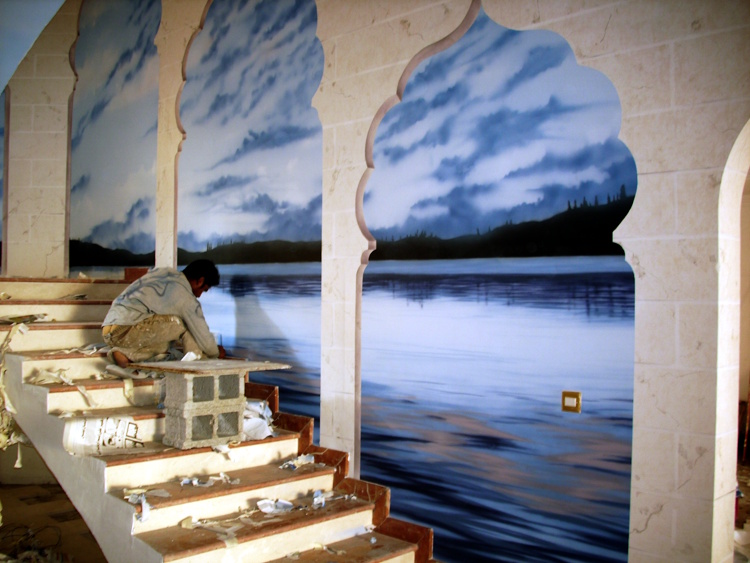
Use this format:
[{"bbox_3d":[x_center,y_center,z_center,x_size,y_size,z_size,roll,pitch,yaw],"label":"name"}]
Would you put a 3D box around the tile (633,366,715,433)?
[{"bbox_3d":[1.054,0.415,2.365,0.281,0.232,0.020,-2,-3,40],"label":"tile"}]

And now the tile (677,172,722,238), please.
[{"bbox_3d":[1.123,-0.268,2.332,0.140,0.229,0.020,-2,-3,40],"label":"tile"}]

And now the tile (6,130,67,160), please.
[{"bbox_3d":[-3.020,-1.214,6.041,0.521,0.248,0.022,0,0,-2],"label":"tile"}]

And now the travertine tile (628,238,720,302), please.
[{"bbox_3d":[1.157,-0.044,2.622,0.337,0.250,0.022,0,0,38],"label":"travertine tile"}]

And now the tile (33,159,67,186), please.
[{"bbox_3d":[-2.921,-0.972,6.044,0.305,0.247,0.022,0,0,-2],"label":"tile"}]

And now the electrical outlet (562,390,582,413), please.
[{"bbox_3d":[0.826,0.508,2.825,0.085,0.086,0.012,0,0,37],"label":"electrical outlet"}]

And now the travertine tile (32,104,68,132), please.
[{"bbox_3d":[-2.690,-1.352,5.585,0.295,0.226,0.020,0,-2,0],"label":"travertine tile"}]

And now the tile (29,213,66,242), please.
[{"bbox_3d":[-2.700,-0.442,5.552,0.299,0.230,0.020,0,-2,0],"label":"tile"}]

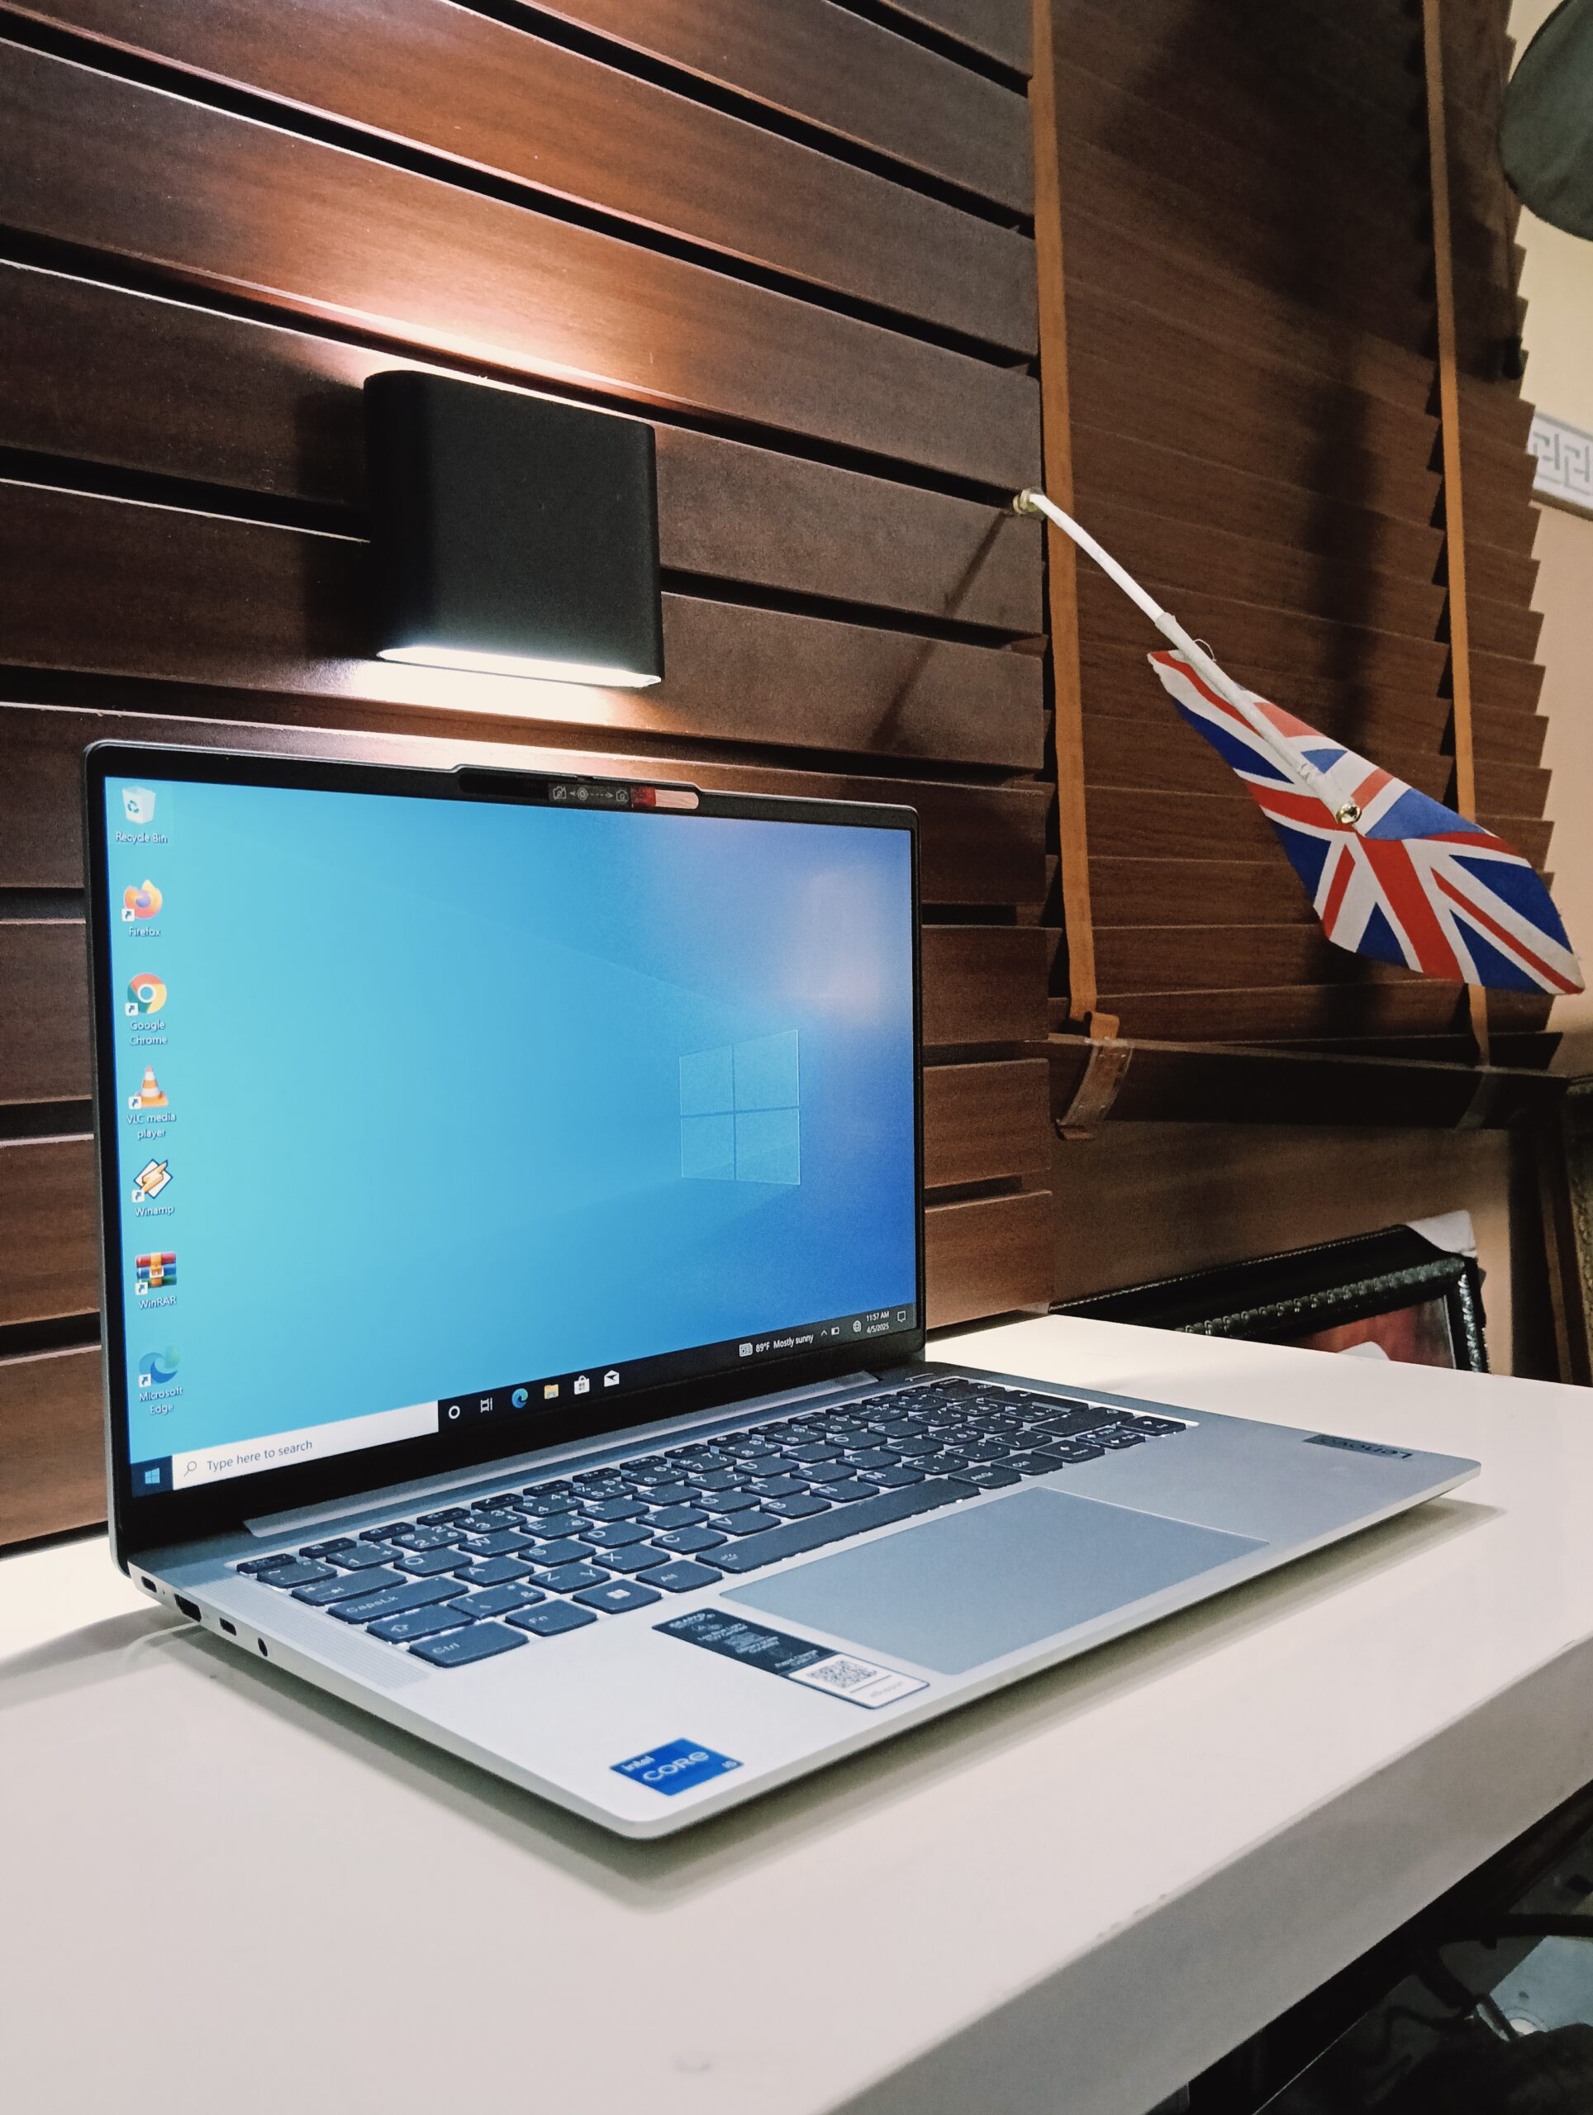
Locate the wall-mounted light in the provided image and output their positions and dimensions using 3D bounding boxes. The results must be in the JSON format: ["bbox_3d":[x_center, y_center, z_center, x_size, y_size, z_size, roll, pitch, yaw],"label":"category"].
[{"bbox_3d":[-0.102,-0.192,0.611,0.109,0.094,0.029,-3,1,-41],"label":"wall-mounted light"}]

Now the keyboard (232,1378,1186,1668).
[{"bbox_3d":[-0.007,0.128,0.490,0.280,0.005,0.107,-3,1,-42],"label":"keyboard"}]

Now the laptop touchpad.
[{"bbox_3d":[0.052,0.127,0.410,0.119,0.003,0.075,-3,1,-42],"label":"laptop touchpad"}]

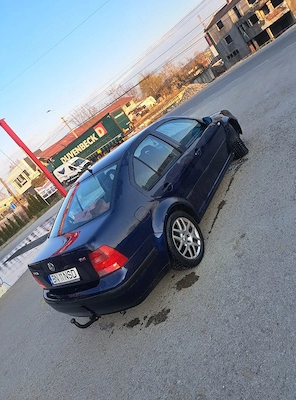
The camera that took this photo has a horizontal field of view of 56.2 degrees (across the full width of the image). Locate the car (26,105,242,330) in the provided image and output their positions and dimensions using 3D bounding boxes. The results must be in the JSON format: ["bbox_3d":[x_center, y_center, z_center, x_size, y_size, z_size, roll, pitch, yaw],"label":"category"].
[{"bbox_3d":[0.093,-0.309,4.238,1.760,1.450,4.360,-23,20,40],"label":"car"}]

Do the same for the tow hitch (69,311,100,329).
[{"bbox_3d":[-0.629,1.174,2.746,0.080,0.230,0.260,-23,20,40],"label":"tow hitch"}]

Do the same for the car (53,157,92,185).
[{"bbox_3d":[-9.316,-3.992,34.757,5.200,2.360,2.030,-24,19,38],"label":"car"}]

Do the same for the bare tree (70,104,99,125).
[{"bbox_3d":[-13.400,-17.273,66.611,6.000,11.000,6.000,-36,15,-1],"label":"bare tree"}]

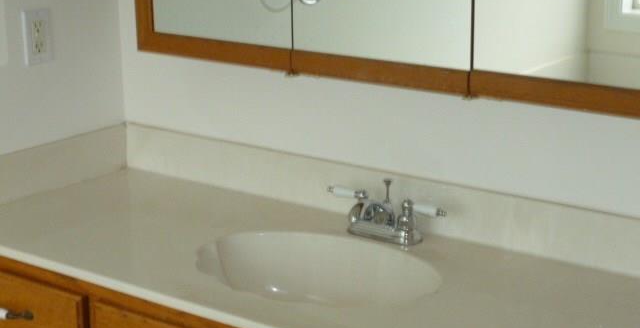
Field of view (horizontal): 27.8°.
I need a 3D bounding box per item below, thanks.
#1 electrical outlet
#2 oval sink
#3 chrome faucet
[{"bbox_3d":[-0.590,-0.264,2.689,0.008,0.116,0.072,11,19,36],"label":"electrical outlet"},{"bbox_3d":[-0.014,0.247,2.299,0.485,0.141,0.340,11,19,36],"label":"oval sink"},{"bbox_3d":[0.103,0.090,2.409,0.274,0.109,0.118,11,19,36],"label":"chrome faucet"}]

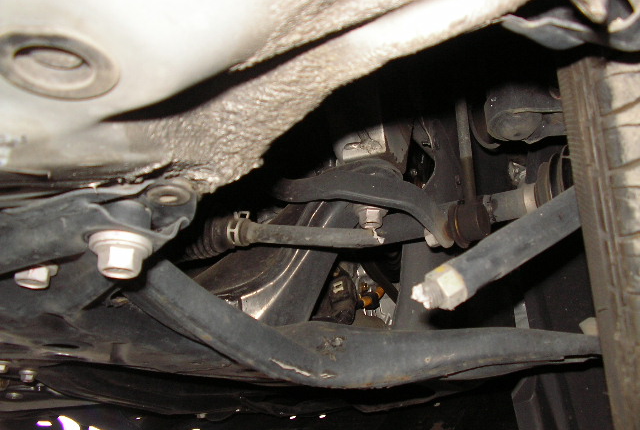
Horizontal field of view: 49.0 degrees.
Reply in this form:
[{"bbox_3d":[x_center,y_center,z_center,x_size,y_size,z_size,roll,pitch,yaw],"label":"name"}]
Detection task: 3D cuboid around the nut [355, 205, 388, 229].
[{"bbox_3d":[0.046,0.002,0.630,0.030,0.017,0.030,2,-21,-6],"label":"nut"}]

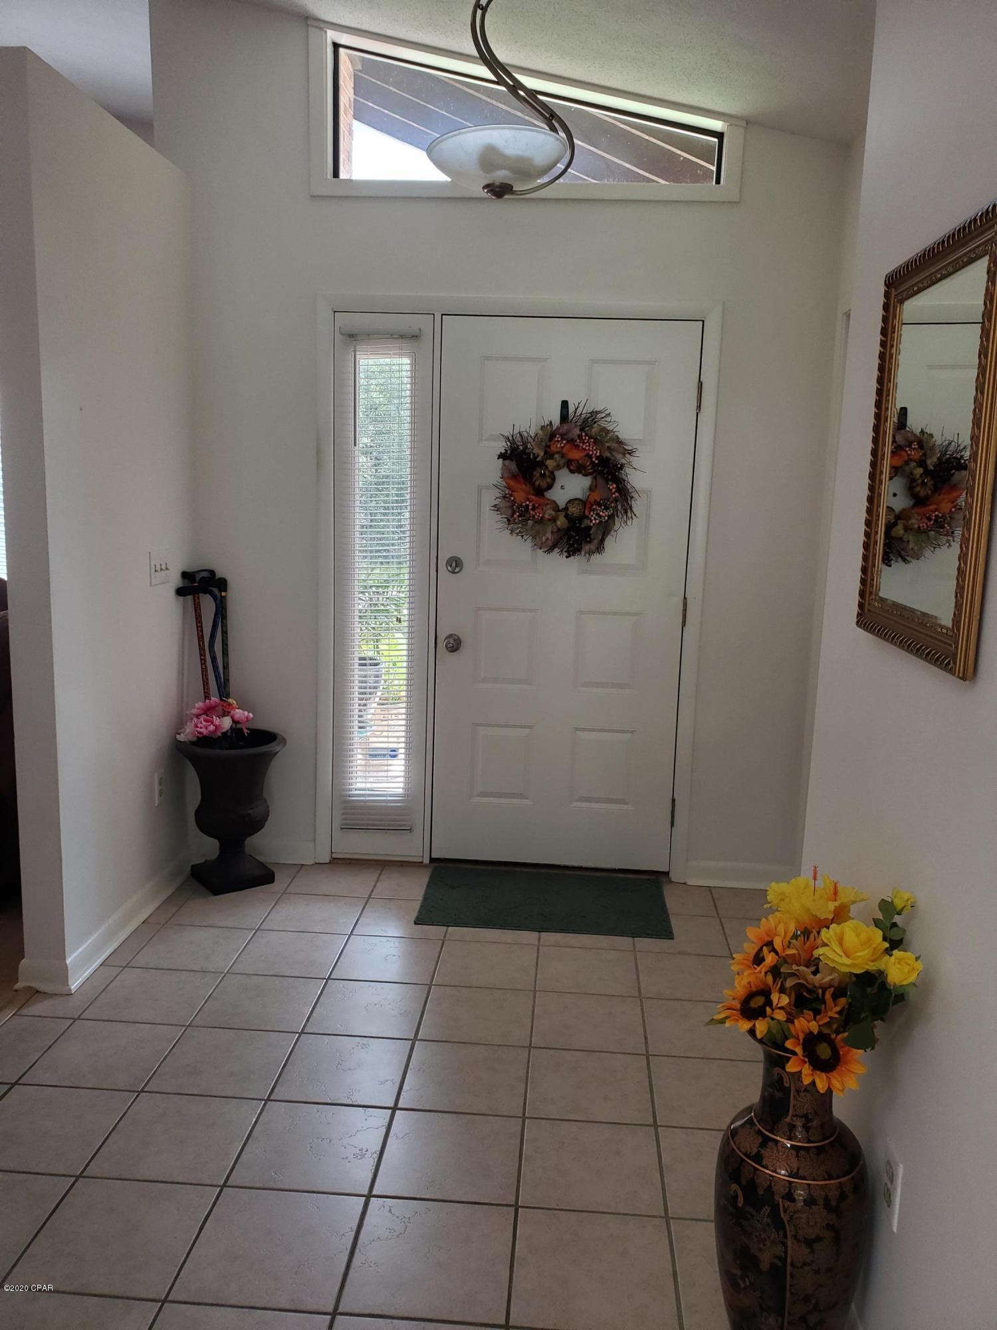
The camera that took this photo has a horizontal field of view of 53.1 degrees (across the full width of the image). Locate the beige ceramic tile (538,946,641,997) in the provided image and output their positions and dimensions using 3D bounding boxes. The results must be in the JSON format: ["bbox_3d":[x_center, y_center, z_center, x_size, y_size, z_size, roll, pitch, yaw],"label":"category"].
[{"bbox_3d":[0.271,0.943,3.067,0.303,0.010,0.301,2,10,4],"label":"beige ceramic tile"}]

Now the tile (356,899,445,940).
[{"bbox_3d":[-0.323,0.867,3.397,0.302,0.010,0.300,2,10,4],"label":"tile"}]

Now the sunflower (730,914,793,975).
[{"bbox_3d":[0.405,0.427,1.530,0.055,0.100,0.100,20,-6,-43],"label":"sunflower"}]

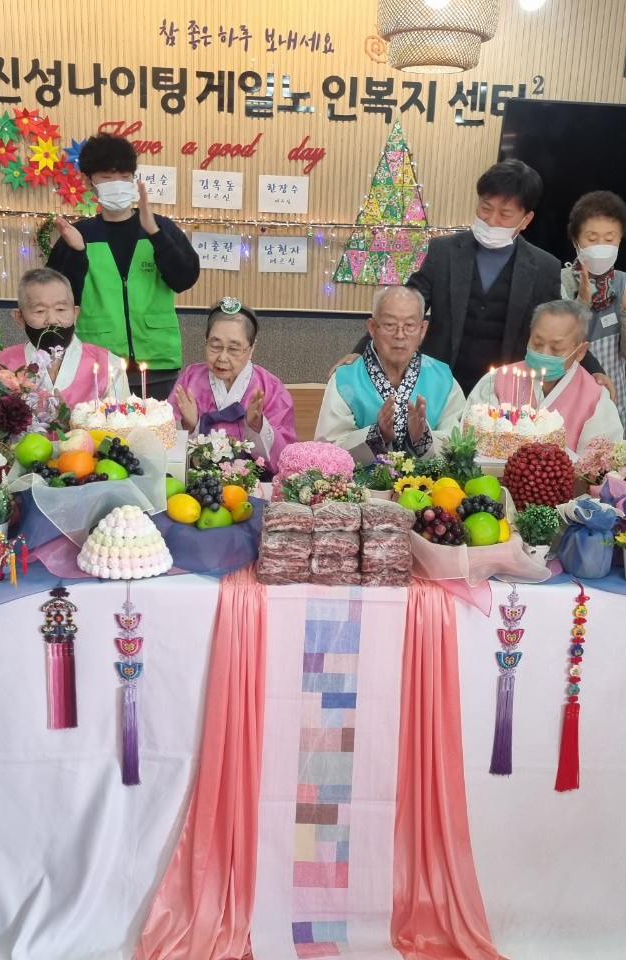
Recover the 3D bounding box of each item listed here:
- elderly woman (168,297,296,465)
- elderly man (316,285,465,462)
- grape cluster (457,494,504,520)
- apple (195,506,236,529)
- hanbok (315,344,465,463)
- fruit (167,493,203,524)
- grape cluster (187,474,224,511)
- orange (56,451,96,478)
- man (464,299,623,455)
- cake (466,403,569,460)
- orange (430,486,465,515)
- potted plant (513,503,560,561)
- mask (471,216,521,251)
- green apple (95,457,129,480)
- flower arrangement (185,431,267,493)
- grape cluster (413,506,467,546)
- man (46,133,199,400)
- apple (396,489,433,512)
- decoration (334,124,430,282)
[{"bbox_3d":[-0.239,0.122,2.734,0.450,1.210,0.640,3,16,4],"label":"elderly woman"},{"bbox_3d":[0.216,0.098,2.753,0.460,1.250,0.660,1,16,-4],"label":"elderly man"},{"bbox_3d":[0.366,0.062,2.100,0.105,0.068,0.085,2,16,0],"label":"grape cluster"},{"bbox_3d":[-0.213,0.081,2.080,0.078,0.070,0.078,2,17,-1],"label":"apple"},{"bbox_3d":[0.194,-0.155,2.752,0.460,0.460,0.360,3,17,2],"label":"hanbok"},{"bbox_3d":[-0.273,0.061,2.045,0.080,0.062,0.062,16,21,39],"label":"fruit"},{"bbox_3d":[-0.234,0.029,2.095,0.082,0.088,0.080,2,16,0],"label":"grape cluster"},{"bbox_3d":[-0.531,-0.032,2.150,0.083,0.078,0.083,2,16,0],"label":"orange"},{"bbox_3d":[0.634,0.106,2.813,0.520,1.260,0.720,6,17,13],"label":"man"},{"bbox_3d":[0.510,-0.122,2.410,0.250,0.100,0.250,2,17,-1],"label":"cake"},{"bbox_3d":[0.306,0.051,2.160,0.075,0.073,0.075,2,17,-1],"label":"orange"},{"bbox_3d":[0.501,0.115,2.147,0.108,0.145,0.108,2,16,0],"label":"potted plant"},{"bbox_3d":[0.535,-0.729,2.820,0.140,0.105,0.085,22,29,20],"label":"mask"},{"bbox_3d":[-0.443,-0.019,2.126,0.076,0.066,0.076,1,16,-4],"label":"green apple"},{"bbox_3d":[-0.213,-0.032,2.310,0.195,0.190,0.170,2,15,-3],"label":"flower arrangement"},{"bbox_3d":[0.279,0.102,2.100,0.112,0.078,0.085,2,17,-1],"label":"grape cluster"},{"bbox_3d":[-0.657,-0.336,3.401,0.510,1.670,0.380,-1,17,-11],"label":"man"},{"bbox_3d":[0.226,0.052,2.115,0.078,0.072,0.078,2,16,0],"label":"apple"},{"bbox_3d":[0.446,-1.648,5.750,0.620,0.980,0.040,2,17,-1],"label":"decoration"}]

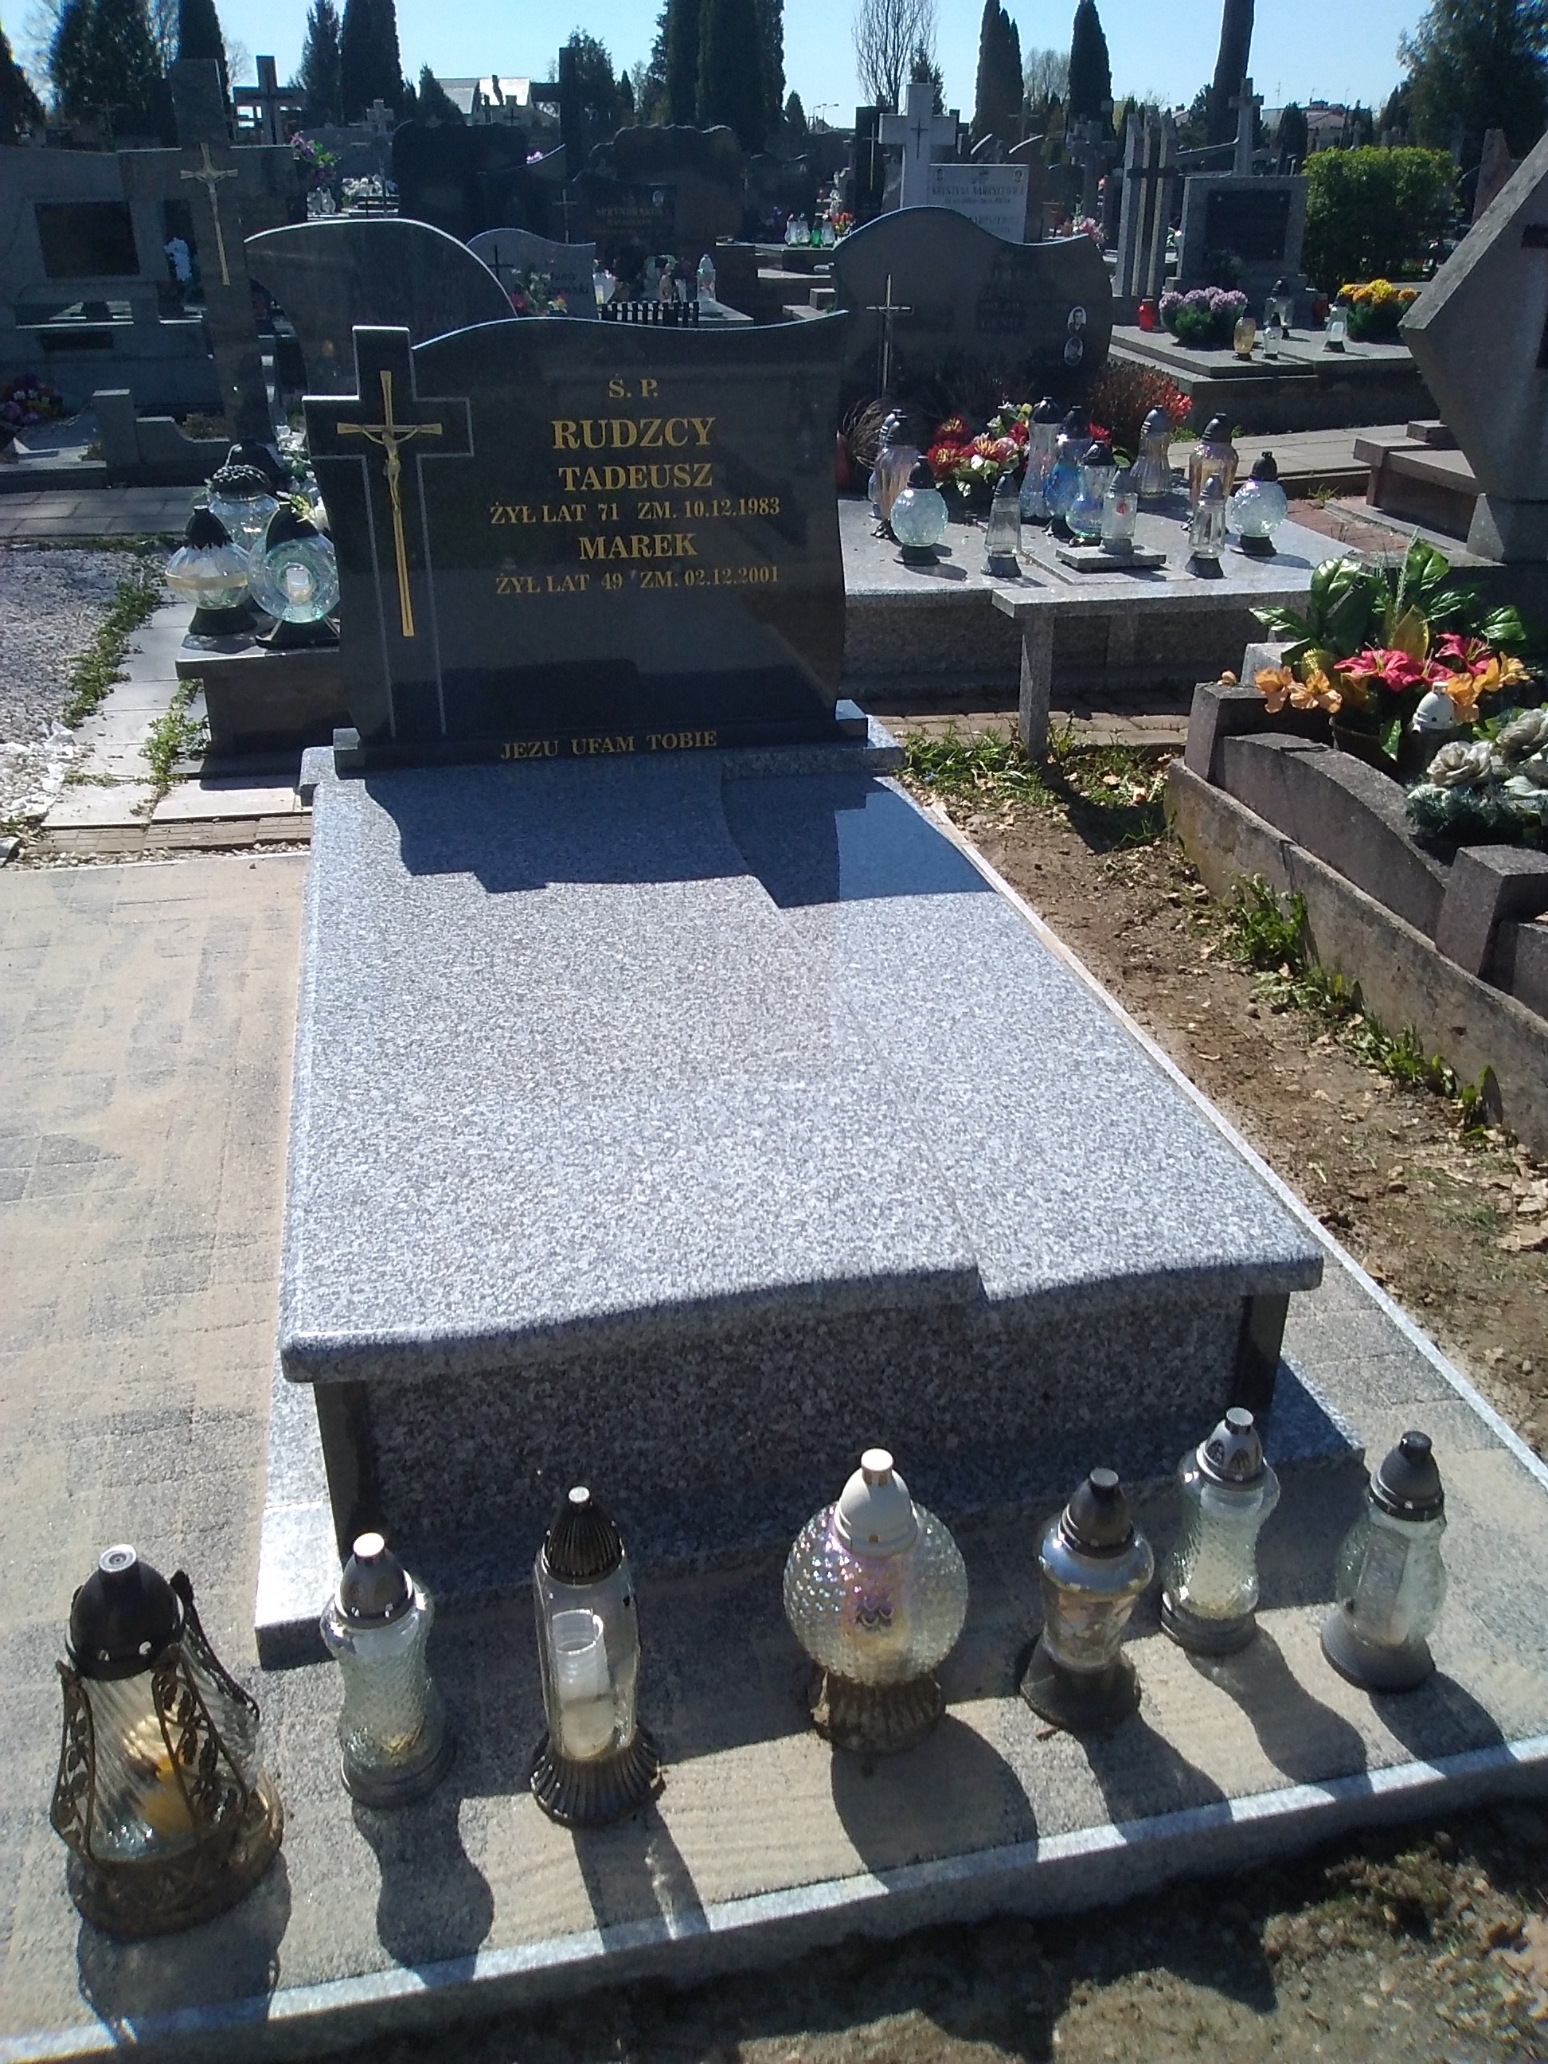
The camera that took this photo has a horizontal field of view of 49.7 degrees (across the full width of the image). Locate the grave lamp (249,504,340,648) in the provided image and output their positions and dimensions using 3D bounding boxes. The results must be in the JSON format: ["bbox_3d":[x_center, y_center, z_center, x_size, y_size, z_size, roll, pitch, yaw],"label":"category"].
[{"bbox_3d":[-1.222,-1.176,4.265,0.243,0.330,0.185,-5,27,-11],"label":"grave lamp"}]

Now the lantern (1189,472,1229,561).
[{"bbox_3d":[1.262,-1.475,4.824,0.108,0.259,0.108,-6,28,-11],"label":"lantern"}]

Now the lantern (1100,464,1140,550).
[{"bbox_3d":[1.158,-1.755,5.586,0.113,0.250,0.113,-6,28,-11],"label":"lantern"}]

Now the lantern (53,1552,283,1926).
[{"bbox_3d":[-0.569,0.611,1.512,0.210,0.352,0.205,-5,27,-11],"label":"lantern"}]

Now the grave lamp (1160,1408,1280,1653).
[{"bbox_3d":[0.499,0.545,1.845,0.112,0.295,0.112,-6,28,-11],"label":"grave lamp"}]

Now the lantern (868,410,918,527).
[{"bbox_3d":[0.375,-1.767,5.278,0.148,0.350,0.148,0,28,0],"label":"lantern"}]

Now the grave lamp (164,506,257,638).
[{"bbox_3d":[-1.474,-1.217,4.387,0.222,0.319,0.217,-5,27,-11],"label":"grave lamp"}]

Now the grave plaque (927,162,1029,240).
[{"bbox_3d":[1.415,-5.689,11.584,0.680,0.570,0.100,-4,28,-8],"label":"grave plaque"}]

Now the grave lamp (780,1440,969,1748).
[{"bbox_3d":[0.105,0.551,1.671,0.180,0.322,0.180,0,26,0],"label":"grave lamp"}]

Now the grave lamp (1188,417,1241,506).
[{"bbox_3d":[1.399,-1.781,5.315,0.148,0.340,0.148,-6,28,-11],"label":"grave lamp"}]

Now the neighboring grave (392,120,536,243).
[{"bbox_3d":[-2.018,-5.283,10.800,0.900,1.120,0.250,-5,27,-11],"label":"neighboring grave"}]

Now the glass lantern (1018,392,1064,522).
[{"bbox_3d":[0.952,-2.024,5.879,0.156,0.413,0.156,-5,27,-11],"label":"glass lantern"}]

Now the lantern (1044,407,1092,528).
[{"bbox_3d":[0.938,-1.772,5.261,0.142,0.373,0.142,-6,28,-11],"label":"lantern"}]

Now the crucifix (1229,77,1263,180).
[{"bbox_3d":[3.154,-6.055,11.165,0.215,0.600,0.090,-4,28,-8],"label":"crucifix"}]

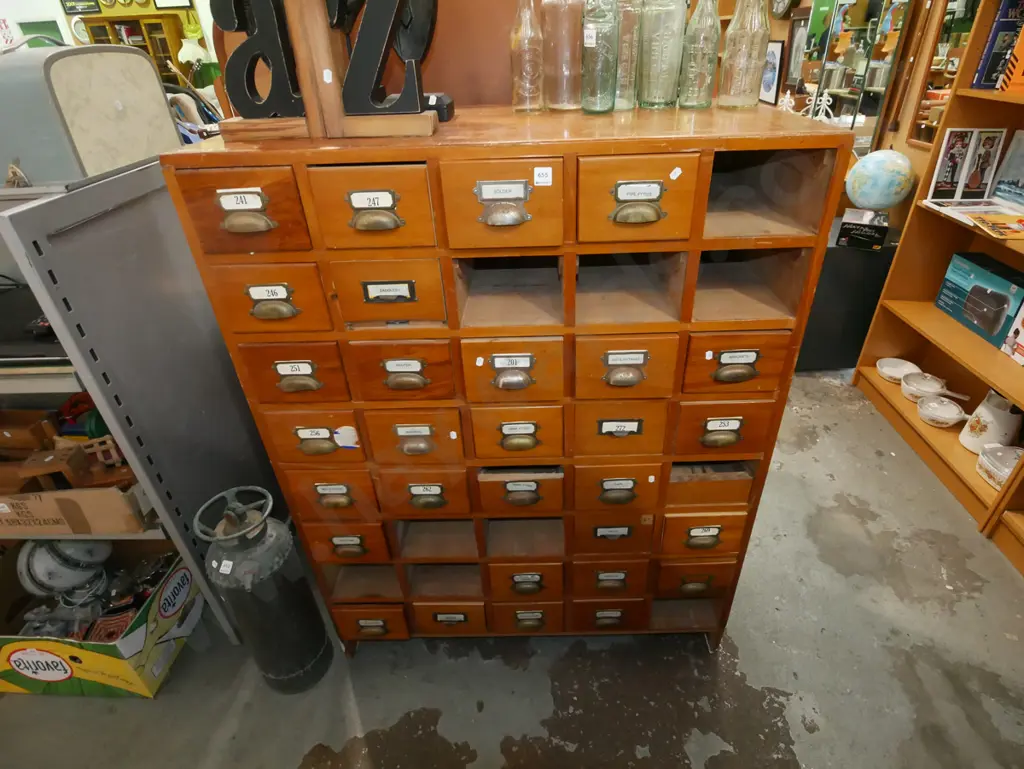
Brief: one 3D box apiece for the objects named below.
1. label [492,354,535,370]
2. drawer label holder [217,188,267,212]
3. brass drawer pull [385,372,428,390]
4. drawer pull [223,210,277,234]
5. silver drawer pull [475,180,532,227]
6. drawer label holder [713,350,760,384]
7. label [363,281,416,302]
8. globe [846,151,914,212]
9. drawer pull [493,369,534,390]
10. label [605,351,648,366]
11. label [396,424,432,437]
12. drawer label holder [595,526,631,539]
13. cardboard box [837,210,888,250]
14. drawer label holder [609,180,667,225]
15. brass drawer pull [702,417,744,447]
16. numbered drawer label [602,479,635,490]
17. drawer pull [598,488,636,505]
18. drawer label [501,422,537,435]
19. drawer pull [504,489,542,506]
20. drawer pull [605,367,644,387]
[{"bbox_3d":[0.002,-0.041,0.962,0.074,0.028,0.004,-2,32,3],"label":"label"},{"bbox_3d":[-0.395,-0.269,0.776,0.065,0.030,0.003,-2,32,2],"label":"drawer label holder"},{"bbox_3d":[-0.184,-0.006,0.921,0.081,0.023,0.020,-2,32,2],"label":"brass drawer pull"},{"bbox_3d":[-0.391,-0.242,0.794,0.076,0.029,0.021,-3,32,2],"label":"drawer pull"},{"bbox_3d":[-0.011,-0.264,0.778,0.083,0.060,0.022,-3,32,2],"label":"silver drawer pull"},{"bbox_3d":[0.389,-0.031,0.907,0.086,0.049,0.023,-2,32,2],"label":"drawer label holder"},{"bbox_3d":[-0.195,-0.146,0.848,0.086,0.034,0.009,-2,32,2],"label":"label"},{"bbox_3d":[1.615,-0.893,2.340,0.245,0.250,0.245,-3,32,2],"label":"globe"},{"bbox_3d":[0.002,-0.009,0.916,0.078,0.027,0.021,-2,32,2],"label":"drawer pull"},{"bbox_3d":[0.204,-0.046,0.953,0.074,0.028,0.004,-2,32,3],"label":"label"},{"bbox_3d":[-0.185,0.087,1.010,0.068,0.027,0.005,-3,32,2],"label":"label"},{"bbox_3d":[0.217,0.319,1.135,0.078,0.033,0.009,-2,32,2],"label":"drawer label holder"},{"bbox_3d":[1.507,-0.662,2.276,0.157,0.100,0.220,17,38,30],"label":"cardboard box"},{"bbox_3d":[0.189,-0.275,0.806,0.086,0.059,0.020,-2,32,3],"label":"drawer label holder"},{"bbox_3d":[0.407,0.093,1.033,0.081,0.059,0.020,-2,32,3],"label":"brass drawer pull"},{"bbox_3d":[0.222,0.210,1.116,0.071,0.028,0.004,-2,32,3],"label":"numbered drawer label"},{"bbox_3d":[0.223,0.238,1.126,0.077,0.026,0.018,-2,32,3],"label":"drawer pull"},{"bbox_3d":[0.013,0.083,1.007,0.068,0.027,0.005,-3,32,2],"label":"drawer label"},{"bbox_3d":[0.022,0.231,1.090,0.075,0.029,0.021,-3,32,2],"label":"drawer pull"},{"bbox_3d":[0.203,-0.015,0.965,0.073,0.028,0.018,-2,32,3],"label":"drawer pull"}]

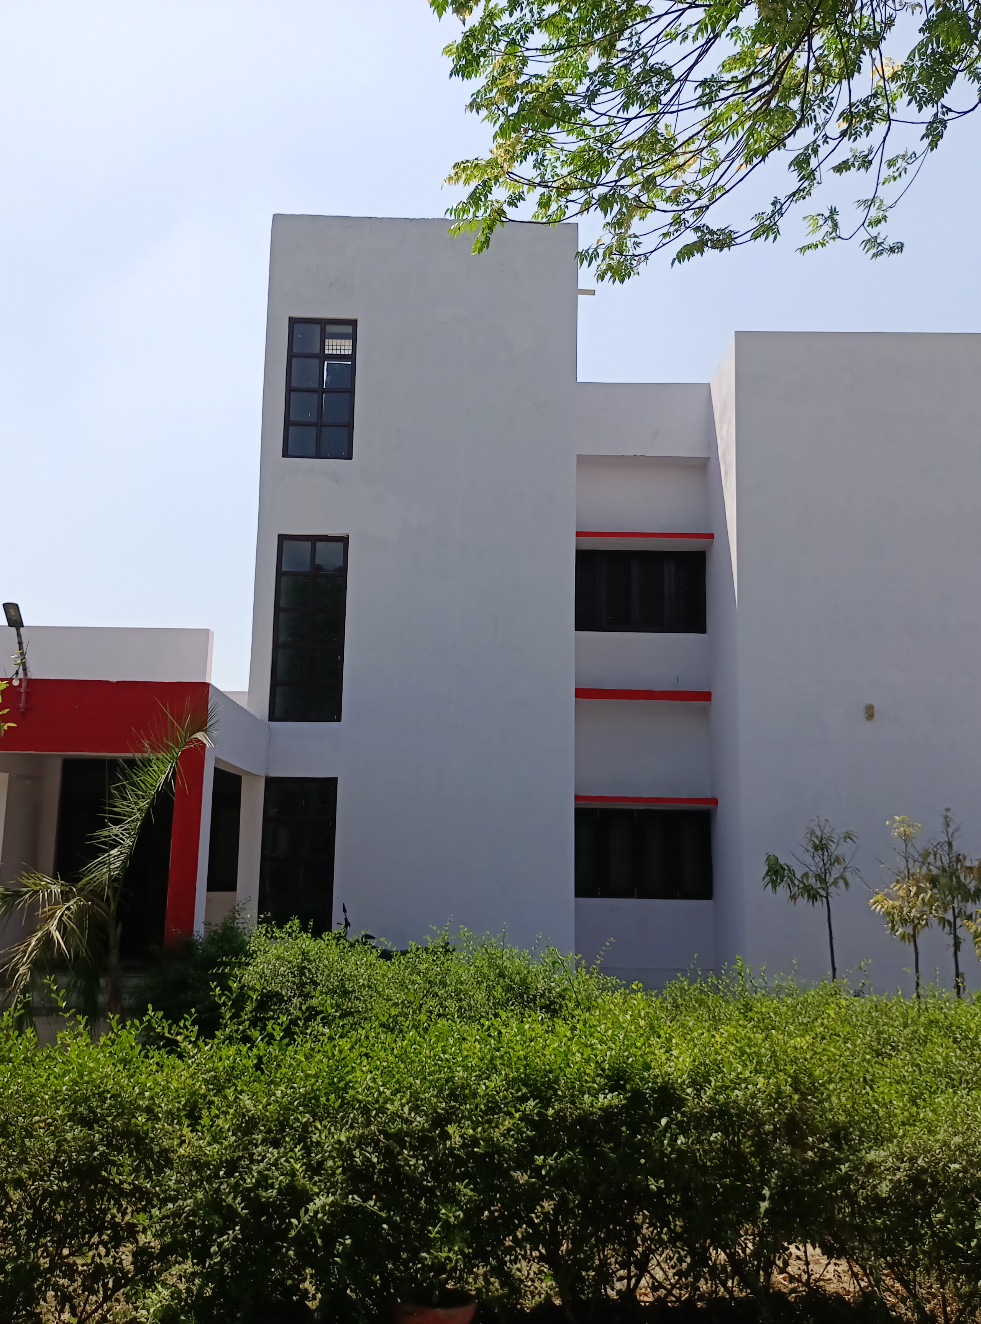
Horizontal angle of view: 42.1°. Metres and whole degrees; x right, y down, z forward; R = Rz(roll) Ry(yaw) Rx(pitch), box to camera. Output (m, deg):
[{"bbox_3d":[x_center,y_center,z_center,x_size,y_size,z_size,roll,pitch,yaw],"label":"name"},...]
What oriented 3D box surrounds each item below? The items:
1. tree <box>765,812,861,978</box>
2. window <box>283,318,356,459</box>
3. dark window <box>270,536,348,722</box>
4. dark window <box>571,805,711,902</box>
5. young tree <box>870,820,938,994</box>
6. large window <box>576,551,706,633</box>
[{"bbox_3d":[3.506,2.908,13.882,1.027,2.426,1.027,1,-10,1],"label":"tree"},{"bbox_3d":[-2.104,-3.386,15.749,0.869,1.814,0.120,1,-10,0],"label":"window"},{"bbox_3d":[-2.263,-0.438,15.950,0.895,2.388,0.120,1,-10,1],"label":"dark window"},{"bbox_3d":[1.961,2.512,16.703,1.935,1.171,0.120,1,-10,0],"label":"dark window"},{"bbox_3d":[3.470,2.403,10.667,0.586,2.222,0.558,1,-10,0],"label":"young tree"},{"bbox_3d":[2.083,-0.987,17.850,1.870,1.166,0.120,1,-10,1],"label":"large window"}]

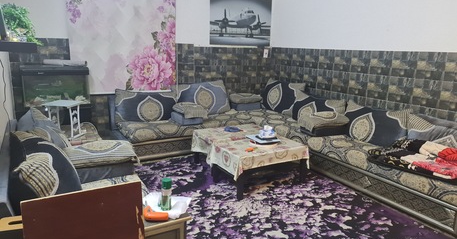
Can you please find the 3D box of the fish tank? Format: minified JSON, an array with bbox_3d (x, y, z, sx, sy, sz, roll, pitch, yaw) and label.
[{"bbox_3d":[-2.063,-0.410,3.973,0.705,0.465,0.360,-6,14,-31],"label":"fish tank"}]

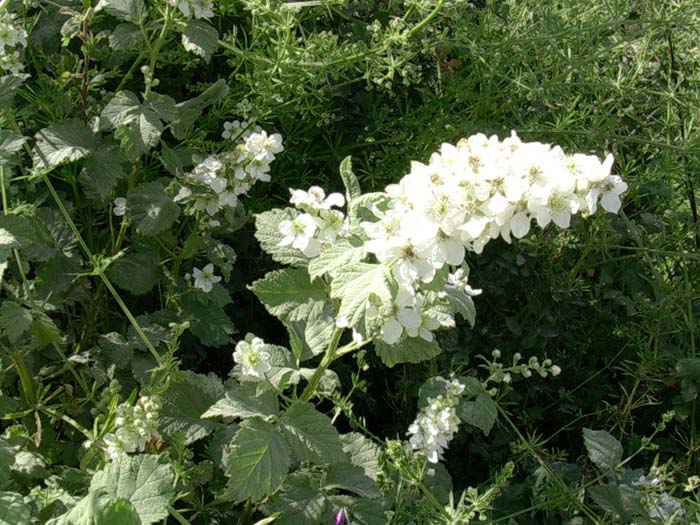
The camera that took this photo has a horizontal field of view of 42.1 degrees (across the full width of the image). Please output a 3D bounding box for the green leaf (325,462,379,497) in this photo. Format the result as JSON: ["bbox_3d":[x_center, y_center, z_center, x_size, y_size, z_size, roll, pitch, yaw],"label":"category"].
[{"bbox_3d":[0.001,0.182,0.760,0.049,0.012,0.036,11,41,4],"label":"green leaf"}]

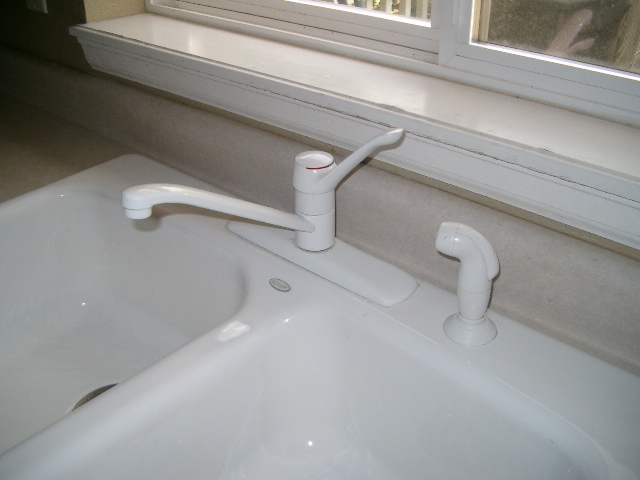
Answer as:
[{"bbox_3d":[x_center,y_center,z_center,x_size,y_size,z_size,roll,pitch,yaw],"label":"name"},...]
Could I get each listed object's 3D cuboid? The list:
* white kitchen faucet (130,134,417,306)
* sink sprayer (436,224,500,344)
[{"bbox_3d":[-0.073,-0.024,0.655,0.254,0.172,0.265,24,38,35],"label":"white kitchen faucet"},{"bbox_3d":[0.133,0.035,0.608,0.065,0.114,0.050,11,32,19],"label":"sink sprayer"}]

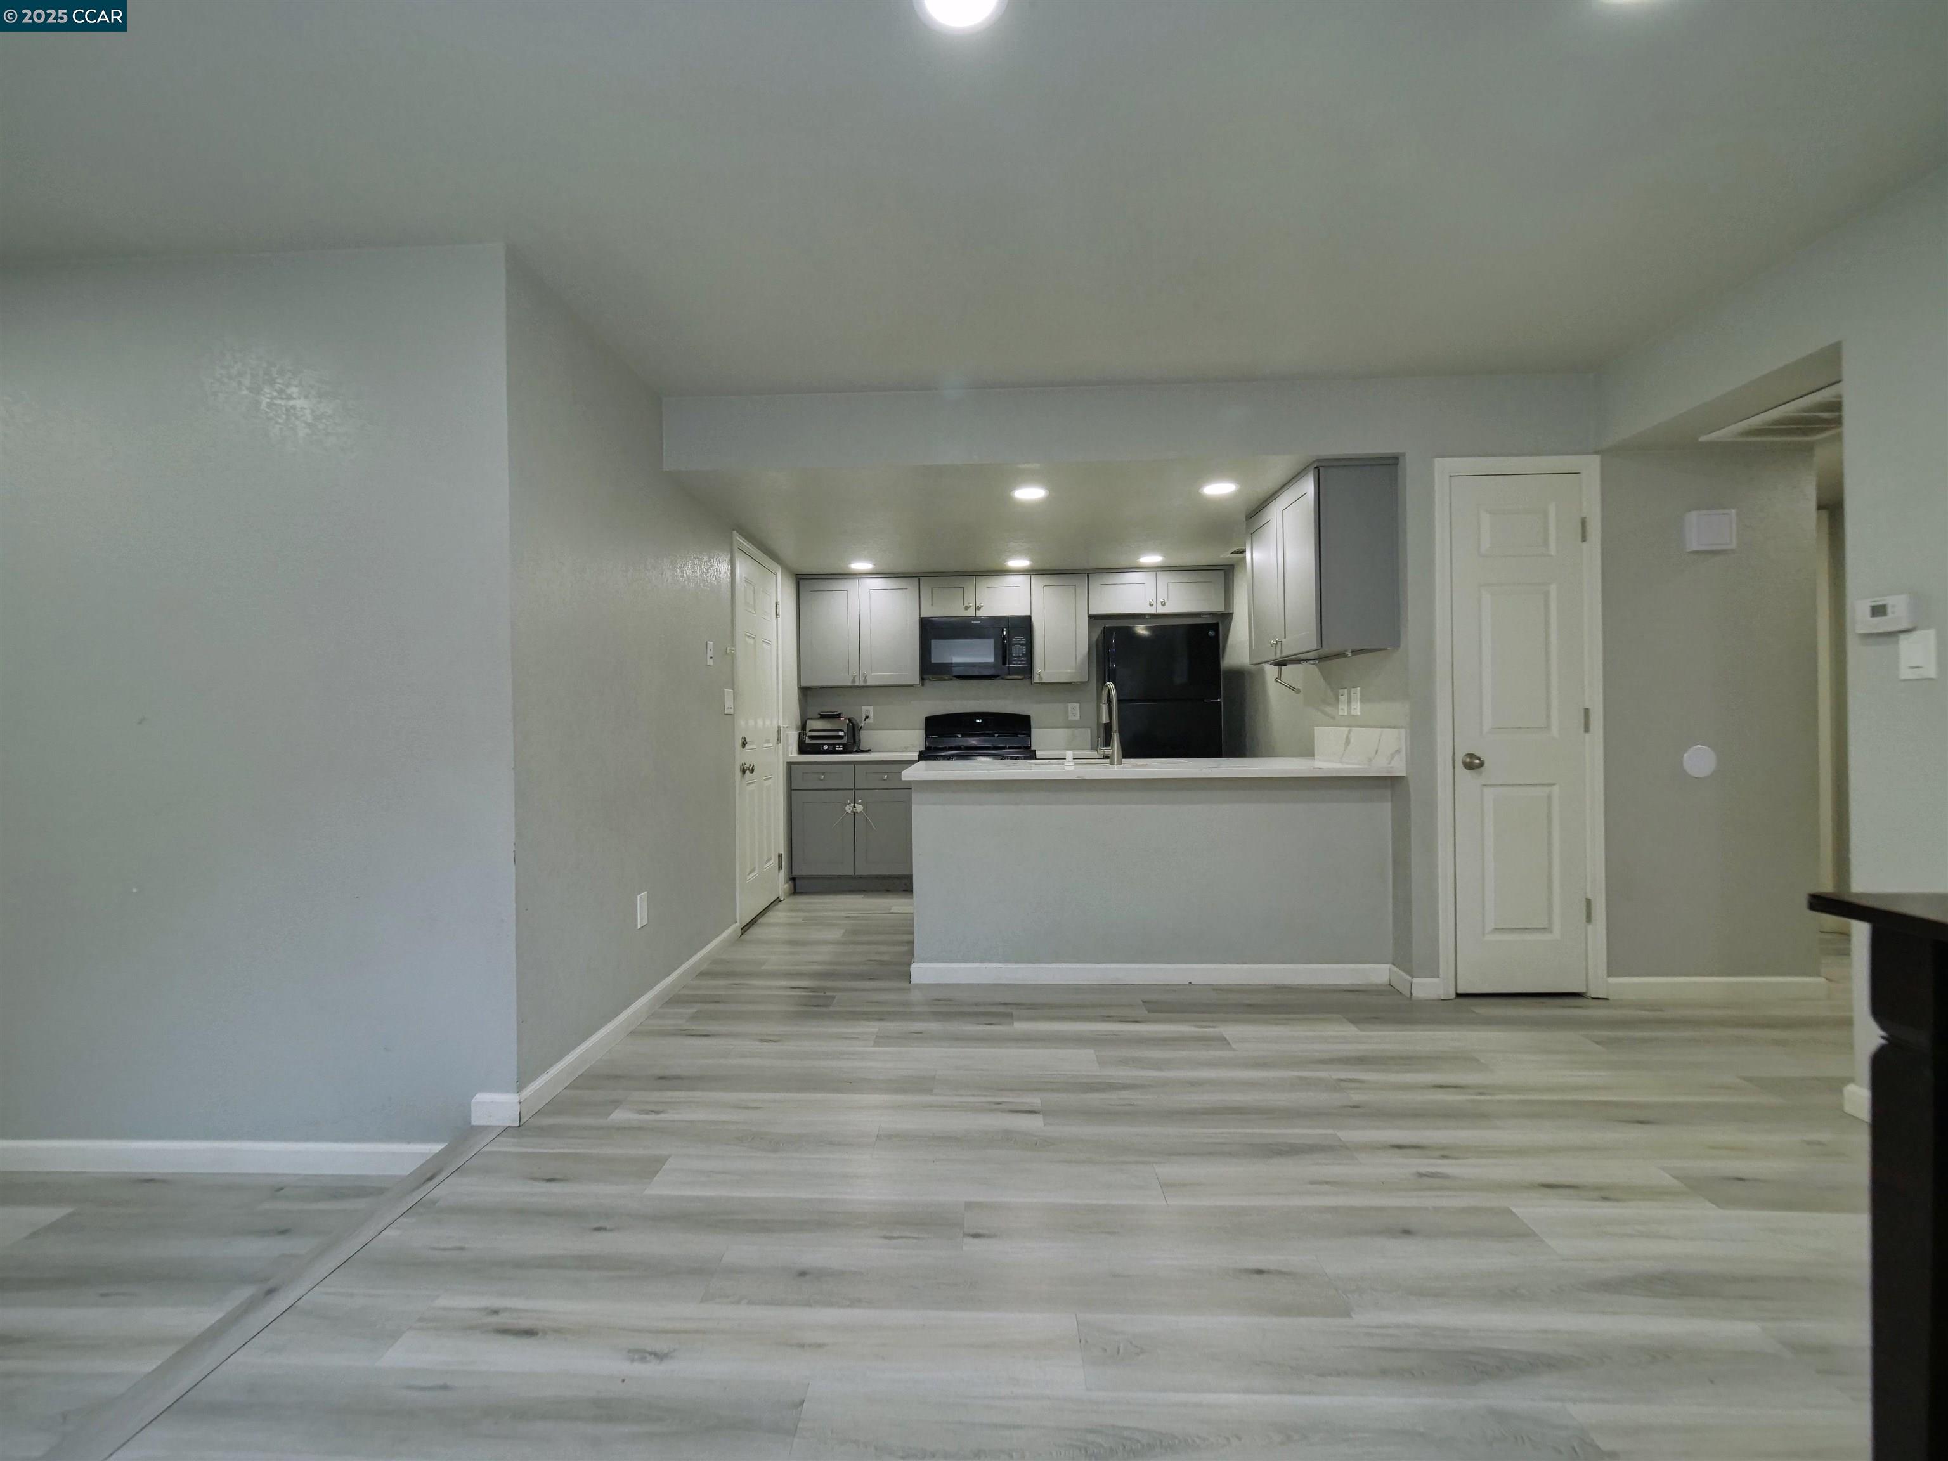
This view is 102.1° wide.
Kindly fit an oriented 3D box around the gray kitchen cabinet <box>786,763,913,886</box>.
[{"bbox_3d":[-0.767,0.636,5.390,0.850,0.876,0.610,-1,0,2],"label":"gray kitchen cabinet"}]

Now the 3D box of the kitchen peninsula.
[{"bbox_3d":[0.728,0.604,3.579,2.007,0.912,0.840,-1,0,2],"label":"kitchen peninsula"}]

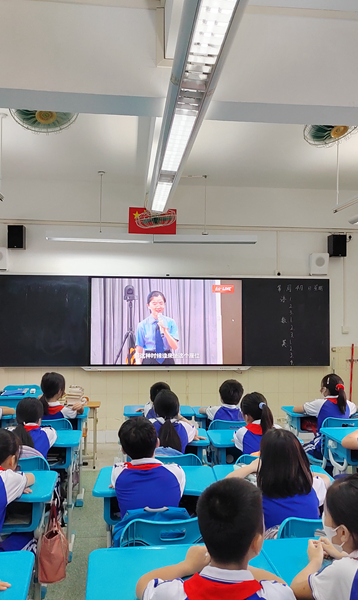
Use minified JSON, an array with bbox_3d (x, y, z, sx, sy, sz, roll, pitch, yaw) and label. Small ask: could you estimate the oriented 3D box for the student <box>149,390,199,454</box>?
[{"bbox_3d":[-0.051,1.150,3.458,0.420,1.110,0.620,1,-2,-5],"label":"student"}]

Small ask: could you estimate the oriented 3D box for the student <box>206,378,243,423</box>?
[{"bbox_3d":[0.416,1.190,4.467,0.440,1.090,0.600,1,-2,-5],"label":"student"}]

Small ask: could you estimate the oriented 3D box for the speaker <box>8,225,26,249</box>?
[{"bbox_3d":[-1.969,-0.754,6.477,0.185,0.275,0.180,1,-2,-5],"label":"speaker"}]

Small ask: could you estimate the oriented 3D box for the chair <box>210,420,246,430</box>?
[{"bbox_3d":[0.403,1.318,4.187,0.420,0.800,0.460,1,-2,-5],"label":"chair"}]

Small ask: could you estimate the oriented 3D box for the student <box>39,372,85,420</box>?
[{"bbox_3d":[-0.959,1.165,4.346,0.430,1.120,0.580,0,-2,10],"label":"student"}]

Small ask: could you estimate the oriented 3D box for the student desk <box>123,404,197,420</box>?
[{"bbox_3d":[-0.194,1.372,4.885,0.625,0.720,0.450,1,-2,-6],"label":"student desk"}]

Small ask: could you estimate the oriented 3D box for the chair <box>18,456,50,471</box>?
[{"bbox_3d":[-0.934,1.266,3.054,0.420,0.800,0.460,1,-2,-5],"label":"chair"}]

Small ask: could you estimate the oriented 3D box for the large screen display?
[{"bbox_3d":[-0.157,0.276,6.660,1.920,1.090,0.090,1,-2,-5],"label":"large screen display"}]

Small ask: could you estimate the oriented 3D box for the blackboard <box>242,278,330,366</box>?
[{"bbox_3d":[1.382,0.291,6.880,1.165,1.135,0.080,1,-2,-6],"label":"blackboard"}]

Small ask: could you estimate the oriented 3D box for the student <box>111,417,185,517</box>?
[{"bbox_3d":[-0.141,1.101,2.437,0.420,1.090,0.650,1,-2,-6],"label":"student"}]

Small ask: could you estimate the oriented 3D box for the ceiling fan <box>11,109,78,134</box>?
[{"bbox_3d":[-0.874,-1.352,3.490,0.465,0.410,0.460,1,-2,-6],"label":"ceiling fan"}]

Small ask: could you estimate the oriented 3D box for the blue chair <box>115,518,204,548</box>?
[{"bbox_3d":[-0.044,1.250,2.240,0.410,0.780,0.450,1,-2,-6],"label":"blue chair"}]

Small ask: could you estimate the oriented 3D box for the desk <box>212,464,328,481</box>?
[{"bbox_3d":[0.483,1.289,2.738,0.600,0.760,0.420,1,-2,-5],"label":"desk"}]

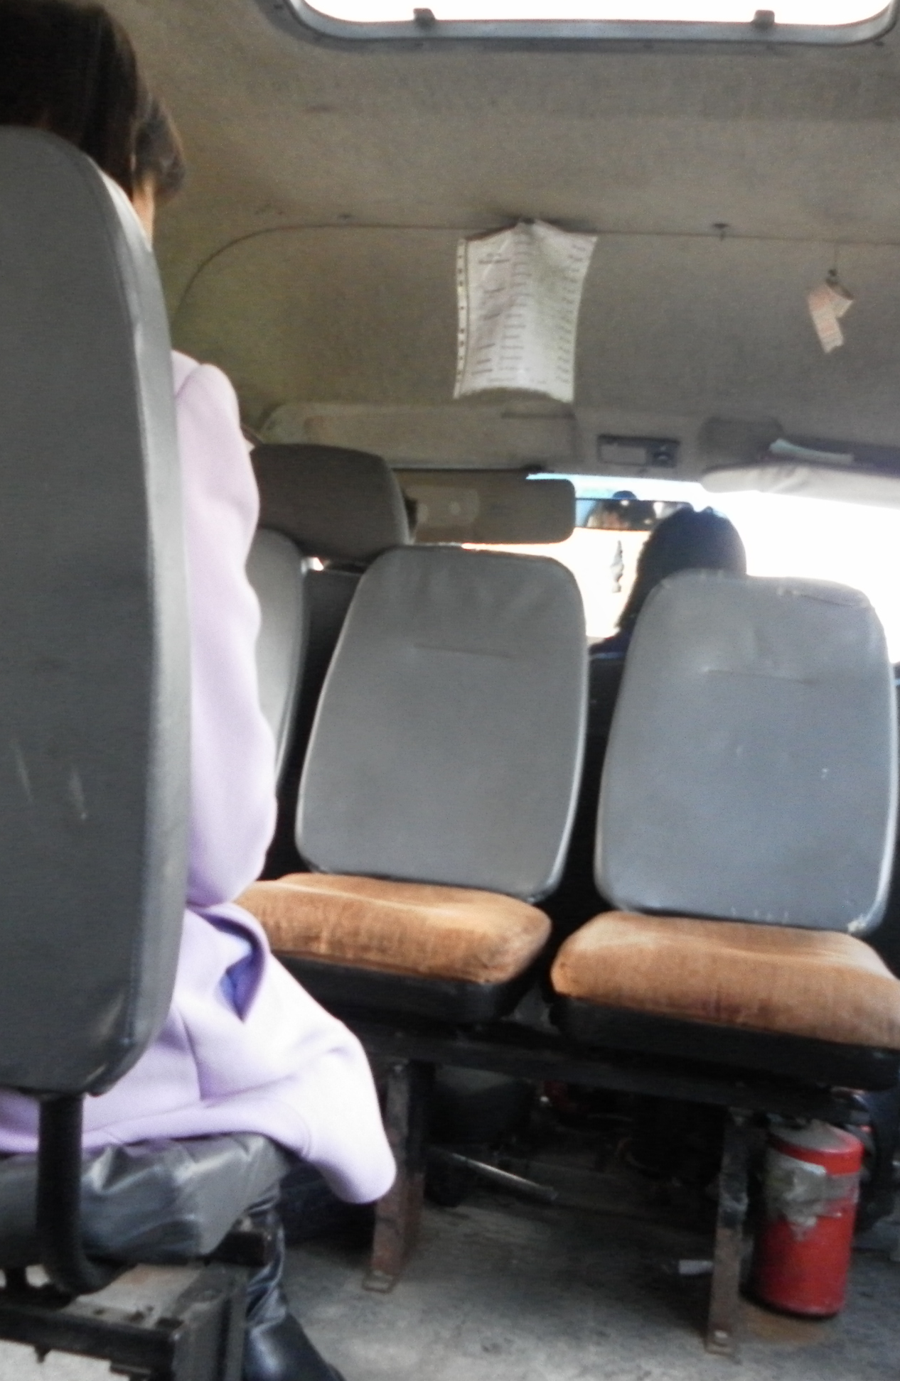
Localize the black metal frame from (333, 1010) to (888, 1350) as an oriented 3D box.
[{"bbox_3d":[0.139,0.574,1.861,0.680,0.285,0.340,5,0,11],"label":"black metal frame"}]

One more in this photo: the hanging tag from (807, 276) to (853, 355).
[{"bbox_3d":[0.648,-0.642,2.538,0.070,0.125,0.040,5,0,11],"label":"hanging tag"}]

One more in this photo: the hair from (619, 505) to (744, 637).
[{"bbox_3d":[0.385,-0.182,2.433,0.200,0.225,0.220,5,0,11],"label":"hair"}]

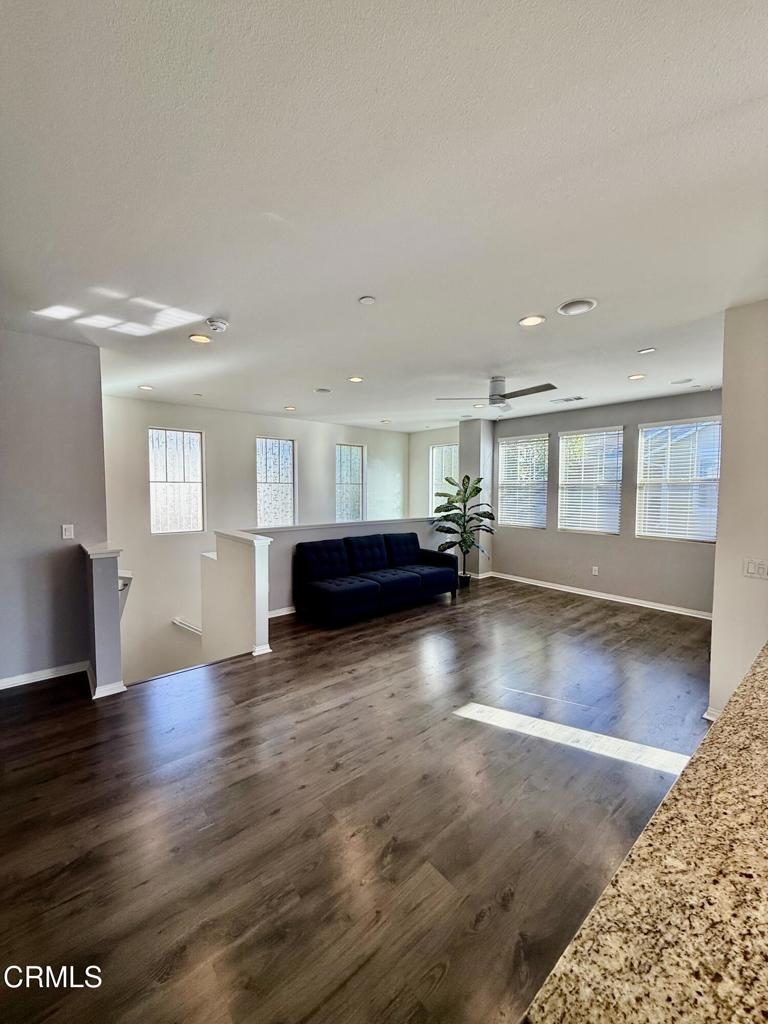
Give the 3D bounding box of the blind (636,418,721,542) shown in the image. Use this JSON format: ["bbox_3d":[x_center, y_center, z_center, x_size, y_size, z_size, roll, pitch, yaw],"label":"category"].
[{"bbox_3d":[3.673,-0.402,5.205,0.070,1.529,0.922,-2,4,-39],"label":"blind"}]

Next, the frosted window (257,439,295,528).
[{"bbox_3d":[-1.793,-0.470,6.919,0.720,1.483,0.100,-2,4,-39],"label":"frosted window"}]

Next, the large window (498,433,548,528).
[{"bbox_3d":[2.289,-0.502,6.927,0.070,1.515,0.934,-2,4,-39],"label":"large window"}]

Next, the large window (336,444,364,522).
[{"bbox_3d":[-0.627,-0.513,7.853,0.709,1.483,0.100,-2,4,-39],"label":"large window"}]

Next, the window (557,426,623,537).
[{"bbox_3d":[3.006,-0.453,6.083,0.100,1.513,0.925,-2,4,-39],"label":"window"}]

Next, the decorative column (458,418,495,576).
[{"bbox_3d":[1.660,-0.209,7.517,0.300,2.749,0.490,-2,4,-39],"label":"decorative column"}]

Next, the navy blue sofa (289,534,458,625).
[{"bbox_3d":[-0.046,0.824,5.518,2.100,0.870,0.850,-2,4,-39],"label":"navy blue sofa"}]

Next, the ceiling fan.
[{"bbox_3d":[1.313,-1.278,4.406,1.150,0.310,1.140,-2,4,-39],"label":"ceiling fan"}]

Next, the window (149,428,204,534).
[{"bbox_3d":[-2.970,-0.427,5.975,0.723,1.483,0.100,-2,4,-39],"label":"window"}]

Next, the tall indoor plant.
[{"bbox_3d":[1.293,0.297,6.702,0.840,1.814,0.840,0,3,0],"label":"tall indoor plant"}]

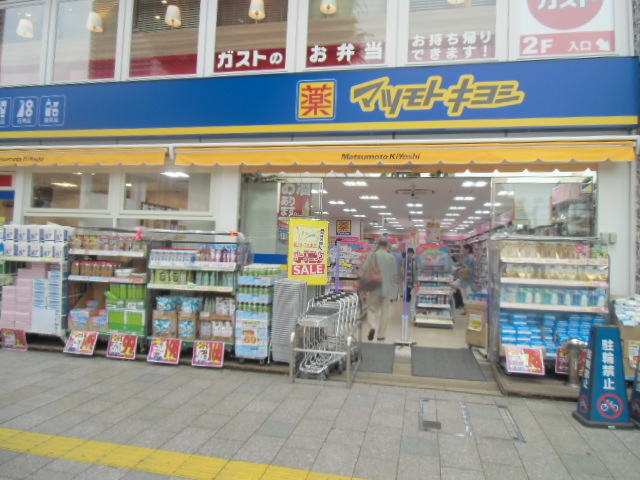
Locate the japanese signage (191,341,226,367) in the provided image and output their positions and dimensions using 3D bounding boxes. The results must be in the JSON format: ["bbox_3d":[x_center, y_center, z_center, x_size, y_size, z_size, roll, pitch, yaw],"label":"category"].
[{"bbox_3d":[-1.406,1.427,5.558,0.420,0.300,0.020,2,-15,15],"label":"japanese signage"}]

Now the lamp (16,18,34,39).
[{"bbox_3d":[-5.901,-4.228,8.891,0.280,0.280,0.280,2,-1,13],"label":"lamp"}]

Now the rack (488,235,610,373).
[{"bbox_3d":[2.816,0.820,5.509,1.199,1.660,0.580,2,-1,13],"label":"rack"}]

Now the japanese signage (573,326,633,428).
[{"bbox_3d":[2.682,1.268,4.178,0.450,0.910,0.310,2,-1,4],"label":"japanese signage"}]

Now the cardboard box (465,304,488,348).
[{"bbox_3d":[2.412,1.283,6.730,0.330,0.627,0.340,2,-2,30],"label":"cardboard box"}]

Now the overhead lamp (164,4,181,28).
[{"bbox_3d":[-2.687,-4.087,8.125,0.280,0.280,0.280,2,-1,13],"label":"overhead lamp"}]

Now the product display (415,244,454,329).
[{"bbox_3d":[2.230,0.877,8.606,0.720,1.580,0.500,2,-1,13],"label":"product display"}]

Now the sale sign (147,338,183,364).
[{"bbox_3d":[-1.998,1.433,5.730,0.425,0.293,0.015,2,-17,13],"label":"sale sign"}]

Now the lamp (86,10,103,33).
[{"bbox_3d":[-4.322,-4.174,8.515,0.280,0.280,0.280,2,-1,13],"label":"lamp"}]

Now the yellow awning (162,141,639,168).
[{"bbox_3d":[0.817,-1.181,6.160,6.213,0.296,0.250,2,-1,13],"label":"yellow awning"}]

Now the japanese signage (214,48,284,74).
[{"bbox_3d":[-1.089,-2.778,6.870,1.171,0.307,0.015,2,-1,13],"label":"japanese signage"}]

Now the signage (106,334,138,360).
[{"bbox_3d":[-2.563,1.388,5.791,0.420,0.300,0.020,2,-14,15],"label":"signage"}]

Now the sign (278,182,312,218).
[{"bbox_3d":[-0.355,-0.602,6.758,0.497,0.518,0.020,2,-1,13],"label":"sign"}]

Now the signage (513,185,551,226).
[{"bbox_3d":[2.852,-0.477,5.952,0.464,0.525,0.015,2,-1,13],"label":"signage"}]

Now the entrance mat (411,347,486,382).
[{"bbox_3d":[1.659,1.615,5.899,0.870,0.015,1.511,2,1,12],"label":"entrance mat"}]

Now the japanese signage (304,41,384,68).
[{"bbox_3d":[0.374,-2.717,6.522,1.171,0.310,0.015,2,-1,13],"label":"japanese signage"}]

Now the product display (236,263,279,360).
[{"bbox_3d":[-0.790,0.925,5.723,0.432,1.260,0.420,2,-1,13],"label":"product display"}]

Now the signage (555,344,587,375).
[{"bbox_3d":[2.959,1.408,5.128,0.400,0.297,0.020,2,-15,13],"label":"signage"}]

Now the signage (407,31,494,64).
[{"bbox_3d":[1.758,-2.579,5.952,1.124,0.439,0.020,2,-1,13],"label":"signage"}]

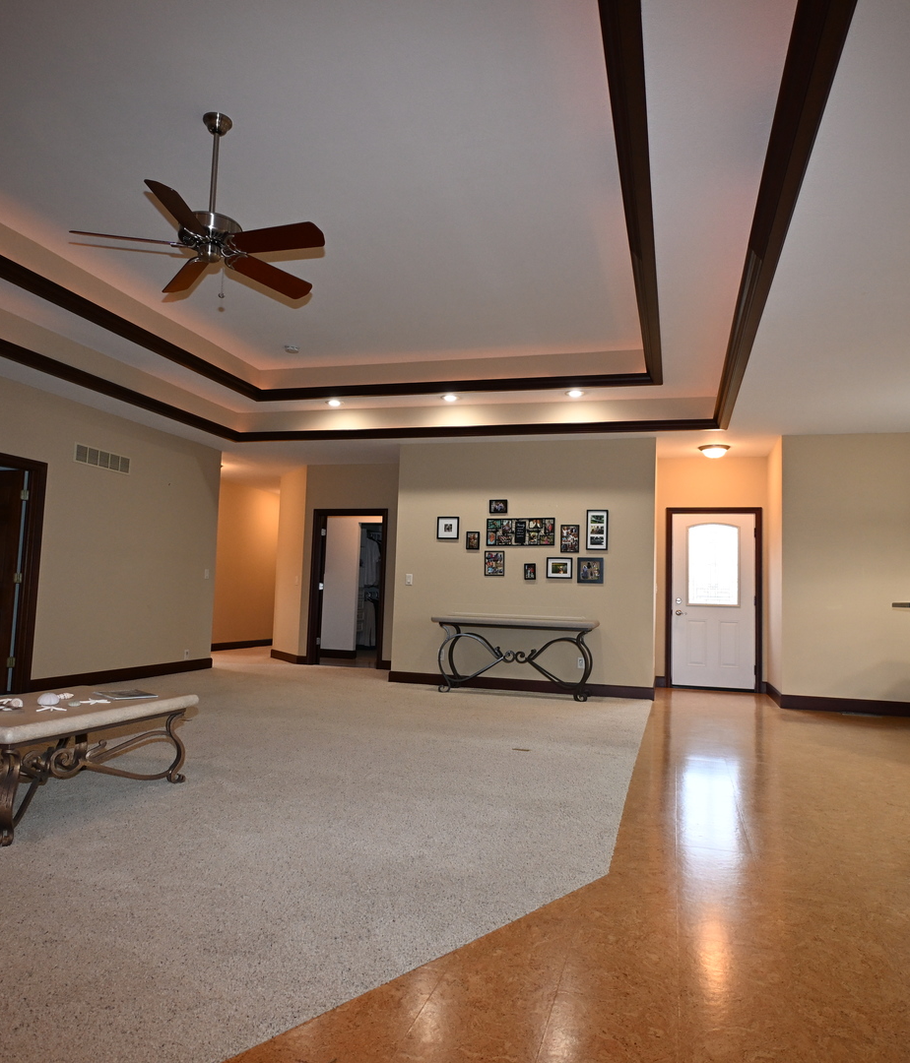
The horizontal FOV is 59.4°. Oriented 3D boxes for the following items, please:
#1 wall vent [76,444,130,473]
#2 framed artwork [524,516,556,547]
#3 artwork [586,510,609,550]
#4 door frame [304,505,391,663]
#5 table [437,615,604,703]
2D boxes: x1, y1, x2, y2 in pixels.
[{"bbox_3d":[-3.515,-0.721,8.009,0.025,0.180,0.810,1,-5,15],"label":"wall vent"},{"bbox_3d":[0.926,0.009,8.705,0.345,0.310,0.030,1,-5,15],"label":"framed artwork"},{"bbox_3d":[1.527,-0.013,8.550,0.230,0.435,0.030,1,-5,15],"label":"artwork"},{"bbox_3d":[-1.425,0.766,10.781,1.089,2.108,0.144,1,-5,16],"label":"door frame"},{"bbox_3d":[0.616,1.298,8.342,1.643,0.799,0.534,1,-5,16],"label":"table"}]

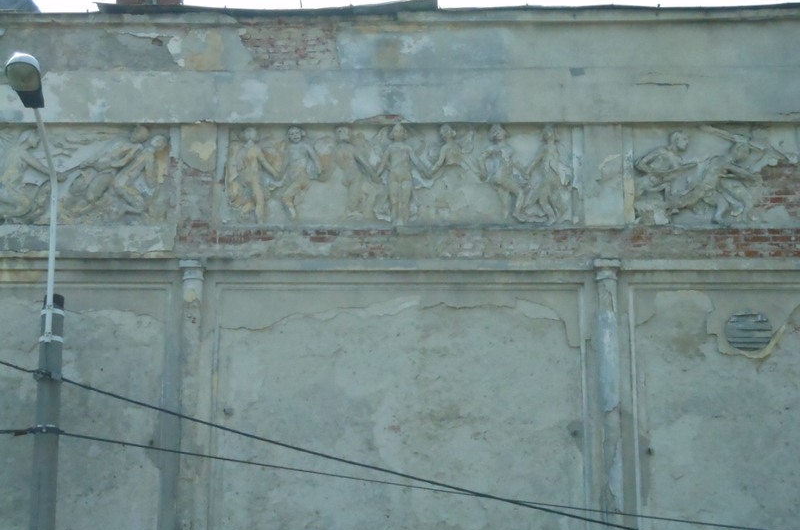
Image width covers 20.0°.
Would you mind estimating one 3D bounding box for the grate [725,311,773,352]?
[{"bbox_3d":[3.403,0.647,22.100,0.460,0.445,0.070,0,-25,1],"label":"grate"}]

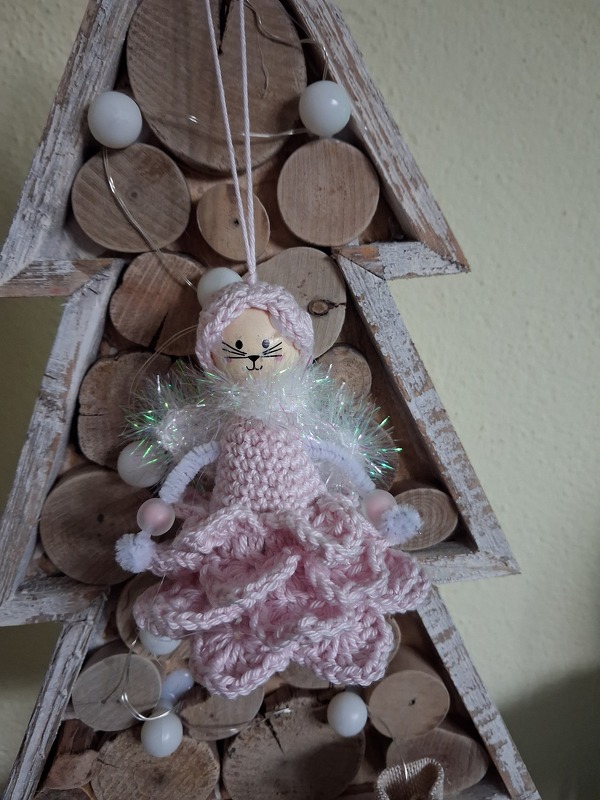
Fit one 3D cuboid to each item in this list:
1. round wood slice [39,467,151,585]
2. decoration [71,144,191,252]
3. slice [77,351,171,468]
[{"bbox_3d":[-0.081,0.049,0.255,0.045,0.048,0.020,-4,10,-5],"label":"round wood slice"},{"bbox_3d":[-0.062,-0.075,0.236,0.043,0.038,0.020,-4,10,-5],"label":"decoration"},{"bbox_3d":[-0.068,0.003,0.249,0.037,0.045,0.020,-4,10,-5],"label":"slice"}]

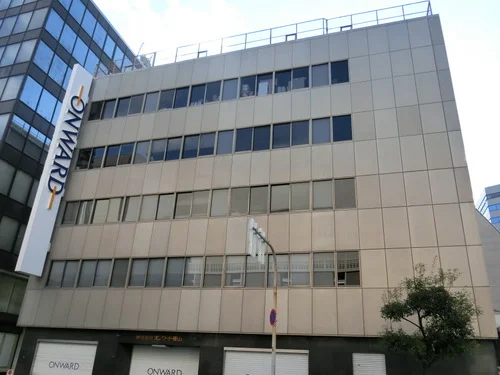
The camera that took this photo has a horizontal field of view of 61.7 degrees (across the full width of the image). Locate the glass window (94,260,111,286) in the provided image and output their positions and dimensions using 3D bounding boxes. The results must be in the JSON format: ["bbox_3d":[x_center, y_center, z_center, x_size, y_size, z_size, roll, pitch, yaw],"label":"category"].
[{"bbox_3d":[-7.758,4.523,22.032,0.950,1.470,0.100,-5,-25,18],"label":"glass window"}]

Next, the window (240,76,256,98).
[{"bbox_3d":[-0.086,-5.873,24.121,0.950,1.470,0.100,-5,-25,18],"label":"window"}]

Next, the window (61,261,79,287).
[{"bbox_3d":[-9.426,4.564,22.124,0.927,1.442,0.100,-5,-25,18],"label":"window"}]

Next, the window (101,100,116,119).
[{"bbox_3d":[-9.117,-5.026,26.991,0.950,1.470,0.100,-5,-25,18],"label":"window"}]

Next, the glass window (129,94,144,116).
[{"bbox_3d":[-6.862,-4.970,25.332,0.952,1.411,0.090,-5,-25,18],"label":"glass window"}]

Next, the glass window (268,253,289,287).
[{"bbox_3d":[1.299,3.723,18.704,0.927,1.442,0.100,-5,-25,18],"label":"glass window"}]

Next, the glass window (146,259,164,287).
[{"bbox_3d":[-4.751,4.274,21.062,0.950,1.470,0.100,-5,-25,18],"label":"glass window"}]

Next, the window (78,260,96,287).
[{"bbox_3d":[-8.995,4.809,23.269,1.012,1.573,0.100,-5,-24,17],"label":"window"}]

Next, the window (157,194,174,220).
[{"bbox_3d":[-4.429,1.054,21.999,0.927,1.442,0.100,-5,-25,18],"label":"window"}]

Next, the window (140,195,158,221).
[{"bbox_3d":[-5.234,1.068,21.898,0.879,1.407,0.100,-5,-25,18],"label":"window"}]

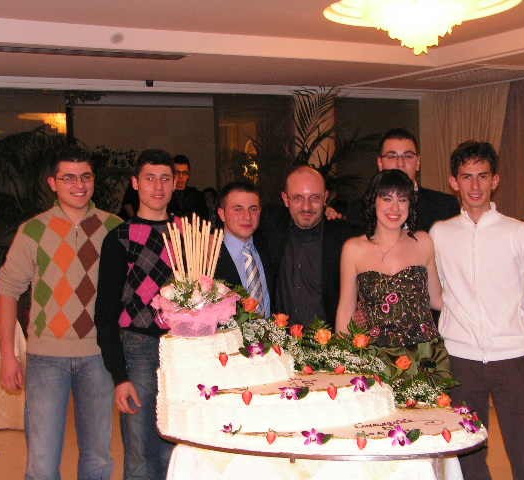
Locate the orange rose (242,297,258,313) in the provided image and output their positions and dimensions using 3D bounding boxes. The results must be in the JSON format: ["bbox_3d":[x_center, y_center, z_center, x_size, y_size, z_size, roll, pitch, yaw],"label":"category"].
[{"bbox_3d":[-0.036,0.202,2.600,0.050,0.050,0.050,0,0,0],"label":"orange rose"}]

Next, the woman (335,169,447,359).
[{"bbox_3d":[0.500,0.551,3.250,0.500,1.660,0.360,0,0,0],"label":"woman"}]

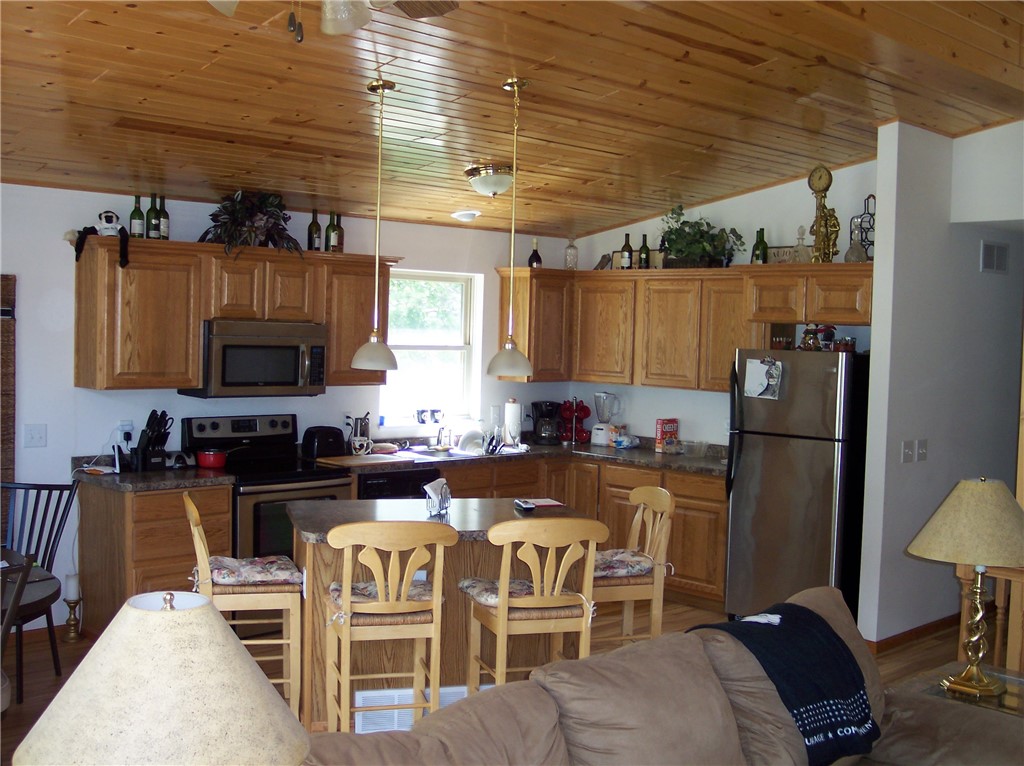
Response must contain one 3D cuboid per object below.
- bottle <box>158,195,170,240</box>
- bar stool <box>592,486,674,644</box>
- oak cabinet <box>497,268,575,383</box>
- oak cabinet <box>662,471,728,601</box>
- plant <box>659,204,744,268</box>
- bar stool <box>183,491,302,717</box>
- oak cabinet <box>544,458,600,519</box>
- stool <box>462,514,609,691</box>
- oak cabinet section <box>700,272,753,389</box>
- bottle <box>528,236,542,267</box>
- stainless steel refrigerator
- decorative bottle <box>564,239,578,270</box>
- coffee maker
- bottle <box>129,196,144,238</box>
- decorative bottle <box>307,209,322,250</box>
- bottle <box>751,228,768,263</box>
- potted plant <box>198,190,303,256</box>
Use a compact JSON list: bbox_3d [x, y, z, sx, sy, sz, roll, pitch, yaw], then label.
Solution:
[{"bbox_3d":[-1.903,-0.875,6.122,0.075,0.286,0.075,-1,4,-43],"label":"bottle"},{"bbox_3d":[0.438,0.977,5.140,0.457,1.013,0.457,0,3,-19],"label":"bar stool"},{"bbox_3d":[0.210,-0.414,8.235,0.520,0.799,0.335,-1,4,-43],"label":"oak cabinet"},{"bbox_3d":[1.364,0.998,7.283,0.635,0.873,0.525,-1,4,-43],"label":"oak cabinet"},{"bbox_3d":[1.264,-0.959,7.572,0.280,0.480,0.670,-1,4,-43],"label":"plant"},{"bbox_3d":[-1.199,0.985,4.983,0.510,0.995,0.500,1,3,-16],"label":"bar stool"},{"bbox_3d":[0.420,0.937,8.121,0.890,0.873,0.920,-1,4,-43],"label":"oak cabinet"},{"bbox_3d":[0.087,1.030,4.734,0.505,0.995,0.490,1,3,-16],"label":"stool"},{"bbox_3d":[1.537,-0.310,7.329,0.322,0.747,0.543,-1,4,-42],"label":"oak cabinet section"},{"bbox_3d":[0.165,-0.906,8.023,0.091,0.265,0.091,1,3,0],"label":"bottle"},{"bbox_3d":[1.785,0.625,6.536,0.774,1.648,0.715,-1,4,-43],"label":"stainless steel refrigerator"},{"bbox_3d":[0.447,-0.931,8.441,0.092,0.310,0.092,1,3,0],"label":"decorative bottle"},{"bbox_3d":[0.257,0.294,8.293,0.210,0.320,0.230,2,3,1],"label":"coffee maker"},{"bbox_3d":[-2.018,-0.864,6.051,0.075,0.284,0.075,-1,4,-43],"label":"bottle"},{"bbox_3d":[-1.197,-0.903,6.827,0.077,0.297,0.077,1,3,0],"label":"decorative bottle"},{"bbox_3d":[1.577,-0.837,7.120,0.075,0.283,0.075,-1,4,-43],"label":"bottle"},{"bbox_3d":[-1.497,-0.912,6.500,0.610,0.385,0.420,-1,4,-43],"label":"potted plant"}]

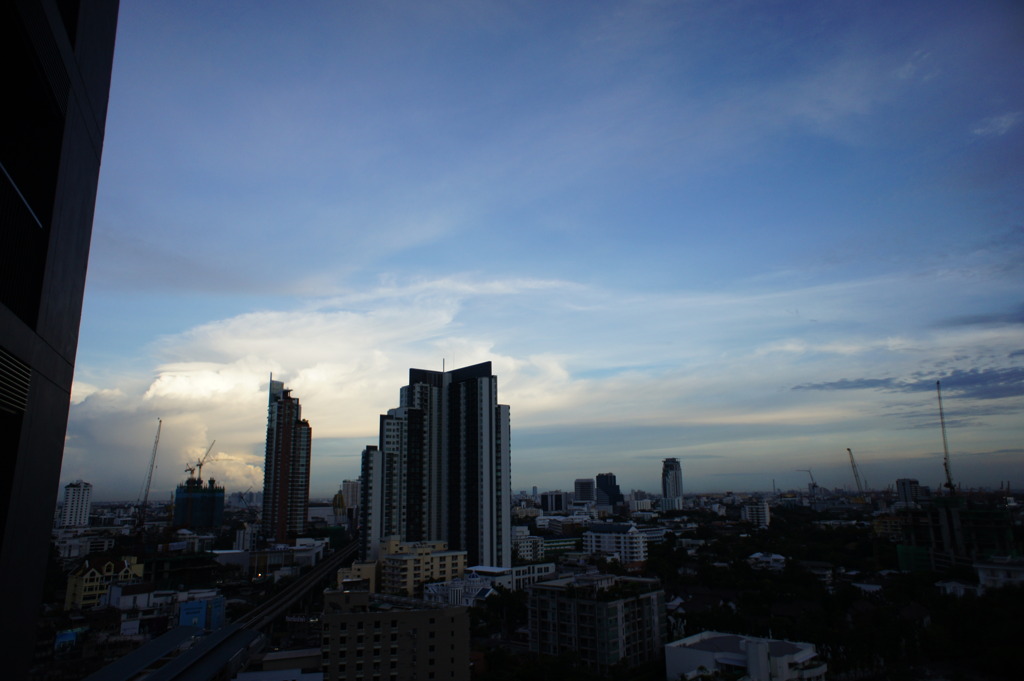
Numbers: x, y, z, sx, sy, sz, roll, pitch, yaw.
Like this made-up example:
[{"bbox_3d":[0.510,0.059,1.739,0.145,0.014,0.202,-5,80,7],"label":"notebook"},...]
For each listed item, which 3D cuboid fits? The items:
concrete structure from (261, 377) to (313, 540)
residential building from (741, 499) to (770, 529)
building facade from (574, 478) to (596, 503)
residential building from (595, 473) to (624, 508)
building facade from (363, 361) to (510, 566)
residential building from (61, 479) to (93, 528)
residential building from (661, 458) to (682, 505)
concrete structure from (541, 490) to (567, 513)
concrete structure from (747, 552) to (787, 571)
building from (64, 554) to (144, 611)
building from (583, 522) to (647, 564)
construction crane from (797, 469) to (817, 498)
[{"bbox_3d":[-188.470,106.500,572.960,33.000,147.100,26.000,1,-13,-8],"label":"concrete structure"},{"bbox_3d":[248.150,176.790,692.240,26.000,27.500,14.000,-7,-14,24],"label":"residential building"},{"bbox_3d":[135.070,289.040,1239.660,33.000,73.060,26.000,-2,-13,3],"label":"building facade"},{"bbox_3d":[167.500,261.110,1170.670,44.000,69.500,35.000,-2,-13,5],"label":"residential building"},{"bbox_3d":[-36.620,63.550,332.280,53.000,95.000,53.000,9,-16,-37],"label":"building facade"},{"bbox_3d":[-488.270,183.330,765.080,26.000,59.000,17.000,4,-14,-22],"label":"residential building"},{"bbox_3d":[297.460,267.630,1271.250,30.000,97.000,28.000,-2,-13,5],"label":"residential building"},{"bbox_3d":[68.110,265.580,1118.760,38.000,41.000,24.000,1,-13,-10],"label":"concrete structure"},{"bbox_3d":[121.760,105.790,326.330,16.500,9.200,10.000,-8,-14,28],"label":"concrete structure"},{"bbox_3d":[-150.100,89.090,251.150,12.000,17.000,20.500,-8,-14,27],"label":"building"},{"bbox_3d":[68.950,135.930,452.590,42.000,28.970,14.000,-11,-16,37],"label":"building"},{"bbox_3d":[623.620,302.250,1442.180,40.000,61.920,9.000,-6,-14,22],"label":"construction crane"}]

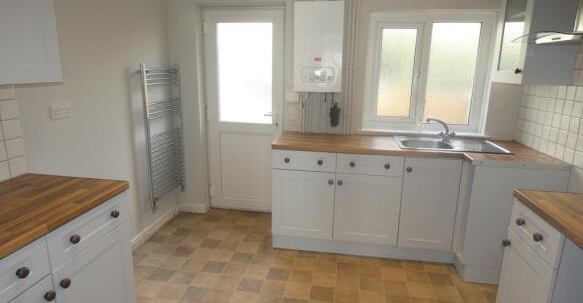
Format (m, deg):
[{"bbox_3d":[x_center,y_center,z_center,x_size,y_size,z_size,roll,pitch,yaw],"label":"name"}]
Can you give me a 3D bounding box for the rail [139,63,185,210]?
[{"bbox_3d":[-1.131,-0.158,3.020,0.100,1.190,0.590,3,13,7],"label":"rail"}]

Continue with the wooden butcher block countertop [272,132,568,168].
[{"bbox_3d":[0.865,-0.029,2.656,2.000,0.040,0.830,3,13,7],"label":"wooden butcher block countertop"}]

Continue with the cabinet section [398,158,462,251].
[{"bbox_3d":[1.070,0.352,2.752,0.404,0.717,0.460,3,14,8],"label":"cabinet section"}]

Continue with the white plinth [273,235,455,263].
[{"bbox_3d":[0.573,0.791,2.757,1.455,0.132,0.020,3,13,7],"label":"white plinth"}]

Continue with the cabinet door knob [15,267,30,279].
[{"bbox_3d":[-0.886,0.402,1.110,0.027,0.032,0.032,3,13,7],"label":"cabinet door knob"}]

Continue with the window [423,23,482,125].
[{"bbox_3d":[1.444,-0.688,3.041,0.410,0.890,0.035,3,13,7],"label":"window"}]

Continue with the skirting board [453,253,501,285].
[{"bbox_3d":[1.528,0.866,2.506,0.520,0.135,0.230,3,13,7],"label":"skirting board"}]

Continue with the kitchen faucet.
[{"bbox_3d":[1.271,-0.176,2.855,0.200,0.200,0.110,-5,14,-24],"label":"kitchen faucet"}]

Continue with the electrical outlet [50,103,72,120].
[{"bbox_3d":[-1.347,-0.232,1.984,0.018,0.086,0.148,3,13,7],"label":"electrical outlet"}]

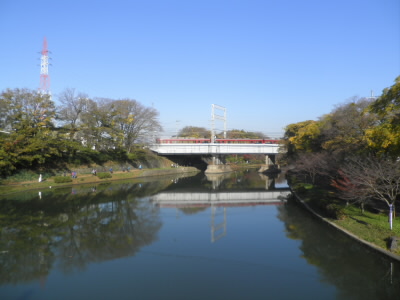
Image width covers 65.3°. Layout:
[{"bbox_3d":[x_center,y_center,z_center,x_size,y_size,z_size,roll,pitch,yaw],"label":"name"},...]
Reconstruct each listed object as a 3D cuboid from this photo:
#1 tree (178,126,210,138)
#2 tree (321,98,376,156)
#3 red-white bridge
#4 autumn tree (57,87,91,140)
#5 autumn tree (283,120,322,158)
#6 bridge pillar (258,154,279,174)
[{"bbox_3d":[-2.300,-2.400,128.000,13.200,14.500,12.000,0,-1,0],"label":"tree"},{"bbox_3d":[22.200,-1.670,47.000,8.800,12.700,8.600,0,-1,0],"label":"tree"},{"bbox_3d":[8.300,2.150,113.500,53.000,11.600,10.000,0,-1,-6],"label":"red-white bridge"},{"bbox_3d":[-31.600,-7.800,78.000,8.600,14.800,8.600,0,-1,0],"label":"autumn tree"},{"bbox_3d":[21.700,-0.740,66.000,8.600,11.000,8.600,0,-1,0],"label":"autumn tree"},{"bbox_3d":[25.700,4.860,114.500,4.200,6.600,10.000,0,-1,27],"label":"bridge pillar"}]

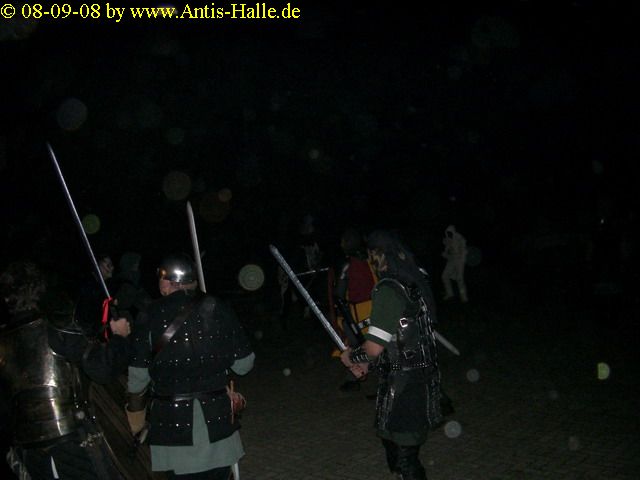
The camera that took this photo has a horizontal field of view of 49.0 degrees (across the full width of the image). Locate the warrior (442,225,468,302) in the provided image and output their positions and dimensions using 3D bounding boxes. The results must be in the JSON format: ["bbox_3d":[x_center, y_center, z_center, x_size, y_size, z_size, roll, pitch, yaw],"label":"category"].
[{"bbox_3d":[2.997,0.522,15.600,0.580,1.720,0.500,1,3,37],"label":"warrior"}]

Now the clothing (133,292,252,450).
[{"bbox_3d":[-0.704,0.704,3.850,0.650,0.860,0.420,-2,2,-16],"label":"clothing"}]

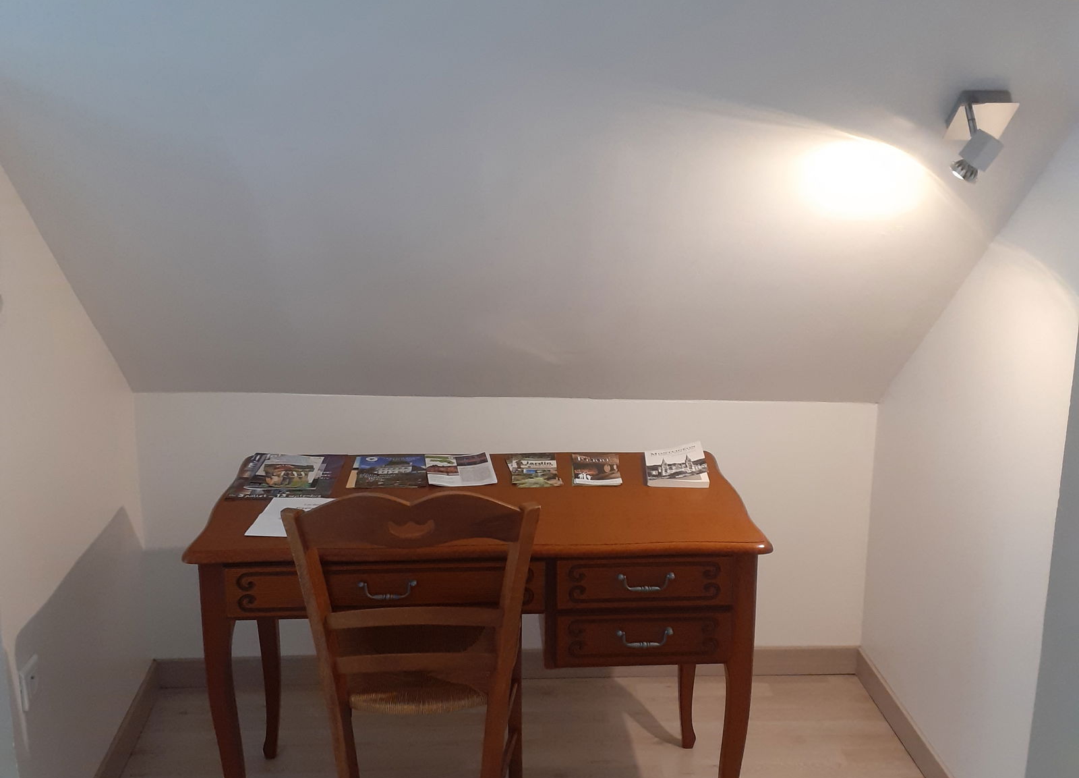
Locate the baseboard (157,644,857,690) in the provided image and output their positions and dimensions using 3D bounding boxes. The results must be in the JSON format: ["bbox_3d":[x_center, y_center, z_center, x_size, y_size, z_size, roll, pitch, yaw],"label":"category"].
[{"bbox_3d":[-0.070,0.779,3.155,1.950,0.081,0.013,0,15,-4],"label":"baseboard"}]

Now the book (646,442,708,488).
[{"bbox_3d":[0.306,0.178,2.544,0.132,0.028,0.190,1,15,1],"label":"book"}]

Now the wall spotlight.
[{"bbox_3d":[0.781,-0.436,1.999,0.105,0.113,0.144,0,-28,-4],"label":"wall spotlight"}]

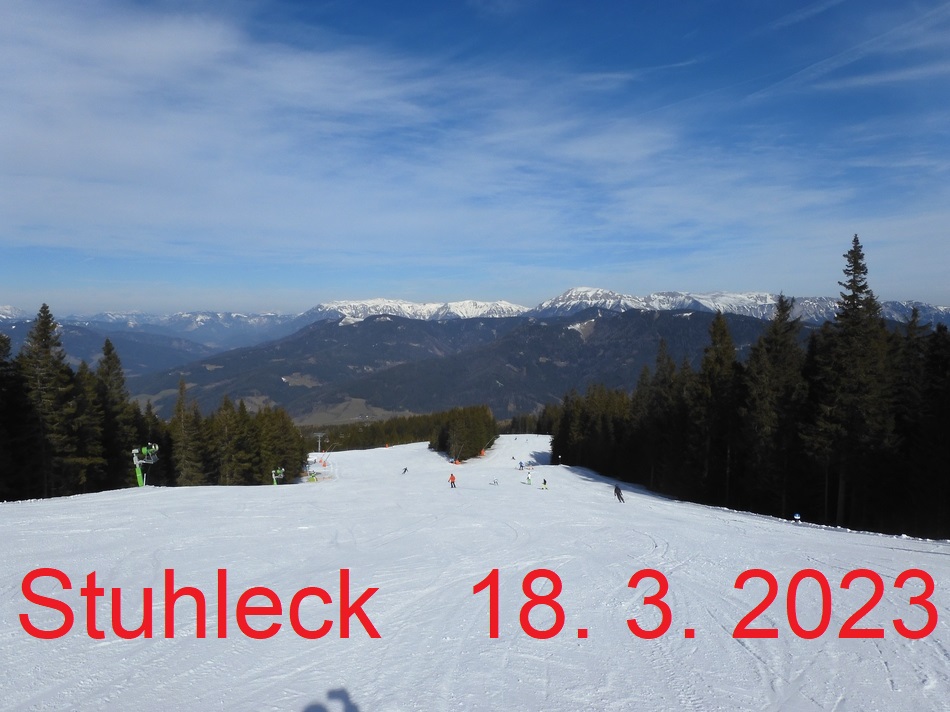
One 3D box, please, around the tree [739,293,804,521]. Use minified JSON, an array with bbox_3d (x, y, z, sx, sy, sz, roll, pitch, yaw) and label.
[{"bbox_3d":[27.559,4.724,61.000,5.930,20.840,5.930,0,4,0],"label":"tree"}]

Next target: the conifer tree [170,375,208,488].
[{"bbox_3d":[-38.153,10.156,88.000,5.080,14.830,5.080,0,4,0],"label":"conifer tree"}]

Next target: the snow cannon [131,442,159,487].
[{"bbox_3d":[-35.133,11.534,70.000,2.600,4.680,1.600,2,4,30],"label":"snow cannon"}]

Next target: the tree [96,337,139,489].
[{"bbox_3d":[-40.718,6.606,75.000,4.780,17.200,4.780,0,4,0],"label":"tree"}]

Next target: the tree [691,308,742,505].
[{"bbox_3d":[25.672,5.687,70.000,5.100,20.620,5.100,0,4,0],"label":"tree"}]

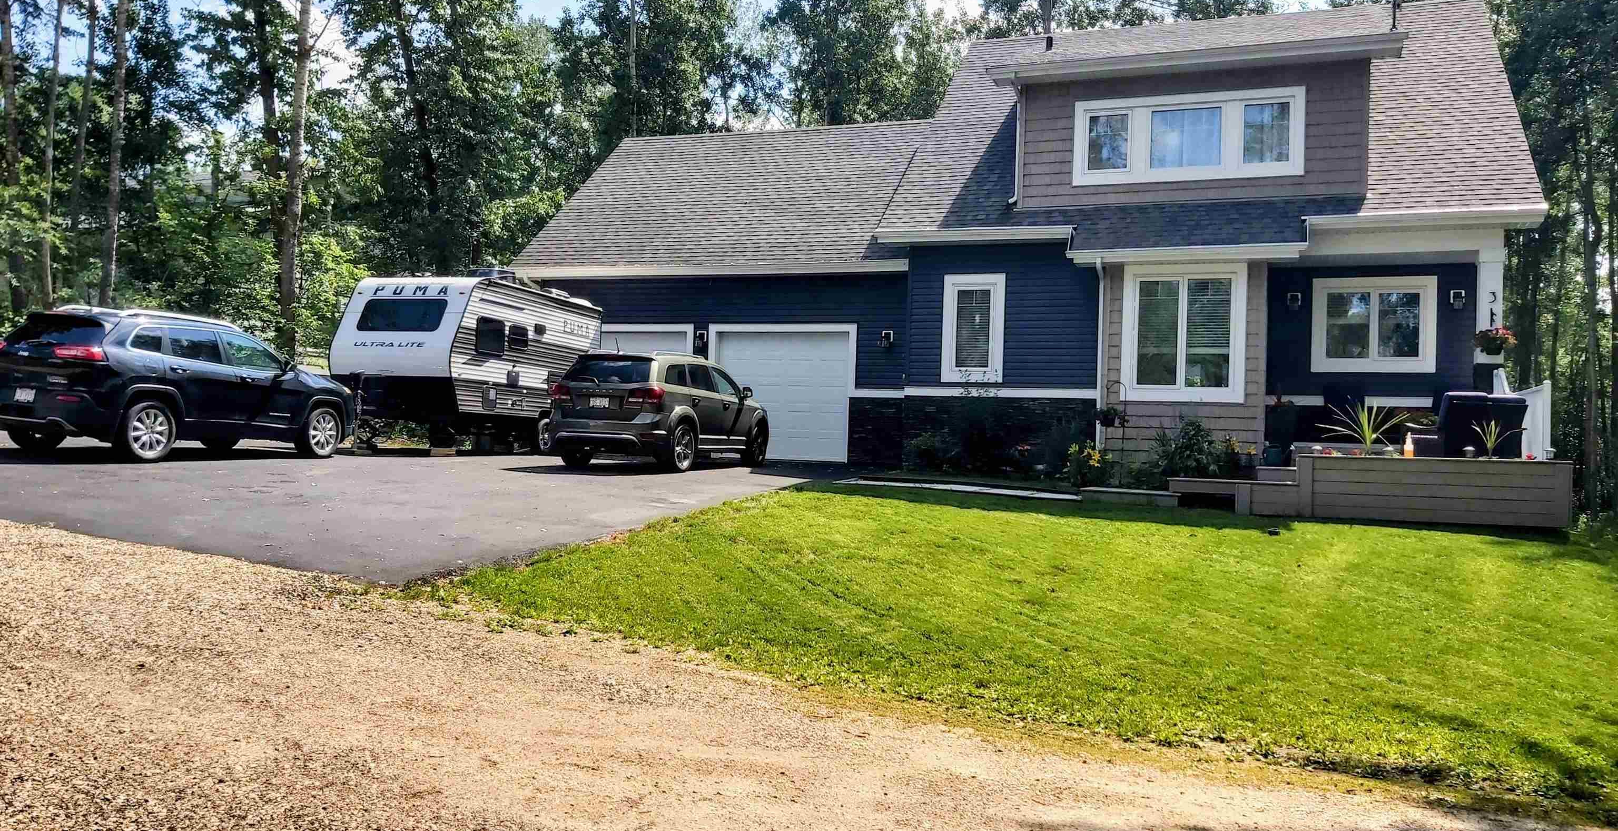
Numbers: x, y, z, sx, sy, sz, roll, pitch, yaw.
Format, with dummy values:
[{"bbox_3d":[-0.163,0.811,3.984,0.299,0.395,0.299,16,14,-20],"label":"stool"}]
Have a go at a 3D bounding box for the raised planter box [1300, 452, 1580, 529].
[{"bbox_3d":[7.173,0.870,14.089,2.809,0.709,0.500,1,-2,21],"label":"raised planter box"}]

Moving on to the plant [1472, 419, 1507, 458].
[{"bbox_3d":[7.791,0.267,13.883,0.460,0.490,0.440,1,-2,21],"label":"plant"}]

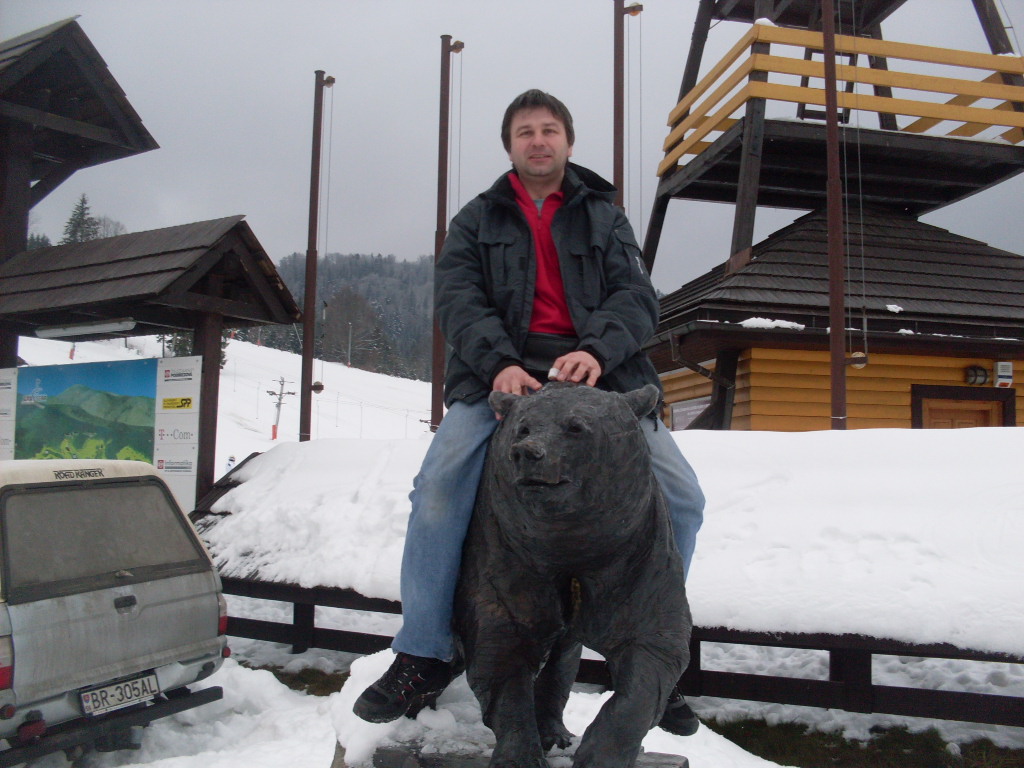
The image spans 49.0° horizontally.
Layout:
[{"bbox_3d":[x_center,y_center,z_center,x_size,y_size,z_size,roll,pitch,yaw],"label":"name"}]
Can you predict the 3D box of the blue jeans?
[{"bbox_3d":[0.085,0.335,2.900,0.770,0.730,0.560,2,-8,-7],"label":"blue jeans"}]

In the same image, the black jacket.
[{"bbox_3d":[0.097,-0.260,2.970,0.590,0.670,0.460,1,-8,-5],"label":"black jacket"}]

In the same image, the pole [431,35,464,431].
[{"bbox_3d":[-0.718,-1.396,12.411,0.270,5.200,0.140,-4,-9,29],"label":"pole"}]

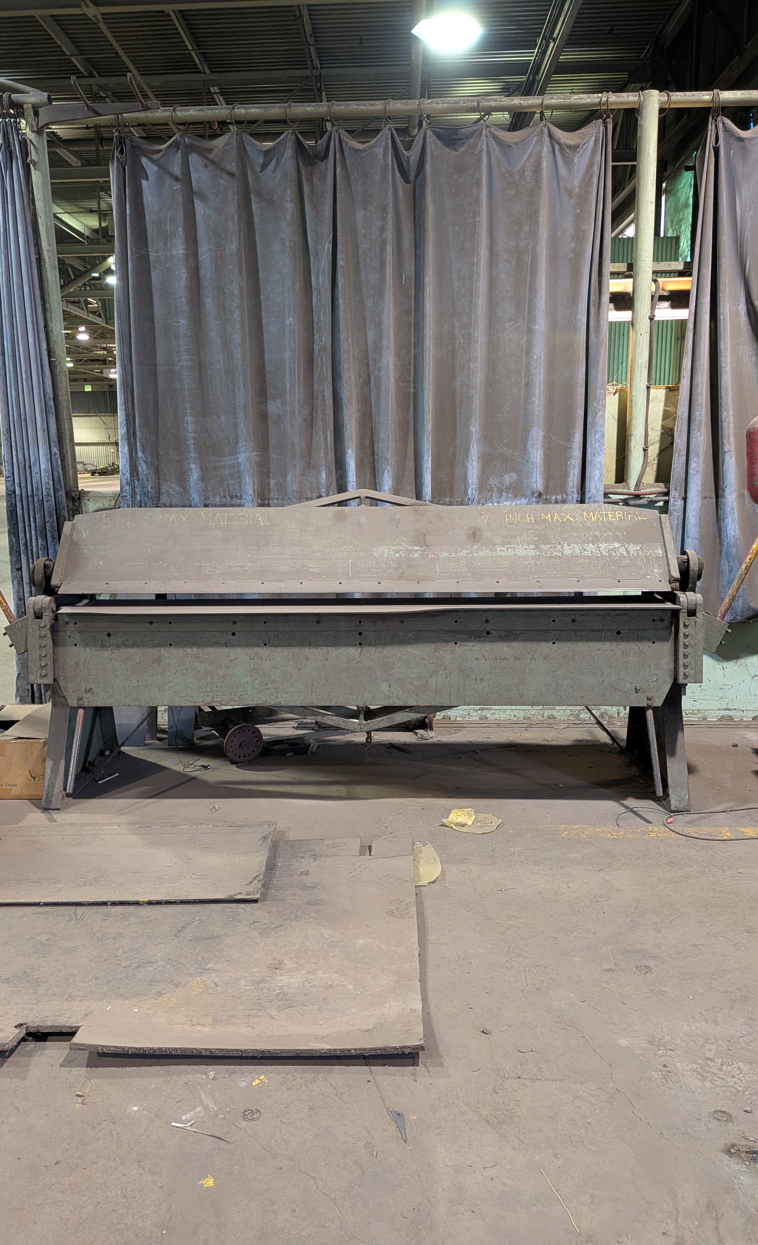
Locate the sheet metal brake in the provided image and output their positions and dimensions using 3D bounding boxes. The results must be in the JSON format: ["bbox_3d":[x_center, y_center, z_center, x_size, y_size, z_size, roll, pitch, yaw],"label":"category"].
[{"bbox_3d":[-0.074,0.070,3.702,2.760,1.260,0.760,0,12,4],"label":"sheet metal brake"}]

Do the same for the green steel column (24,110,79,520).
[{"bbox_3d":[-1.575,-0.934,4.359,0.095,3.000,0.095,0,12,4],"label":"green steel column"}]

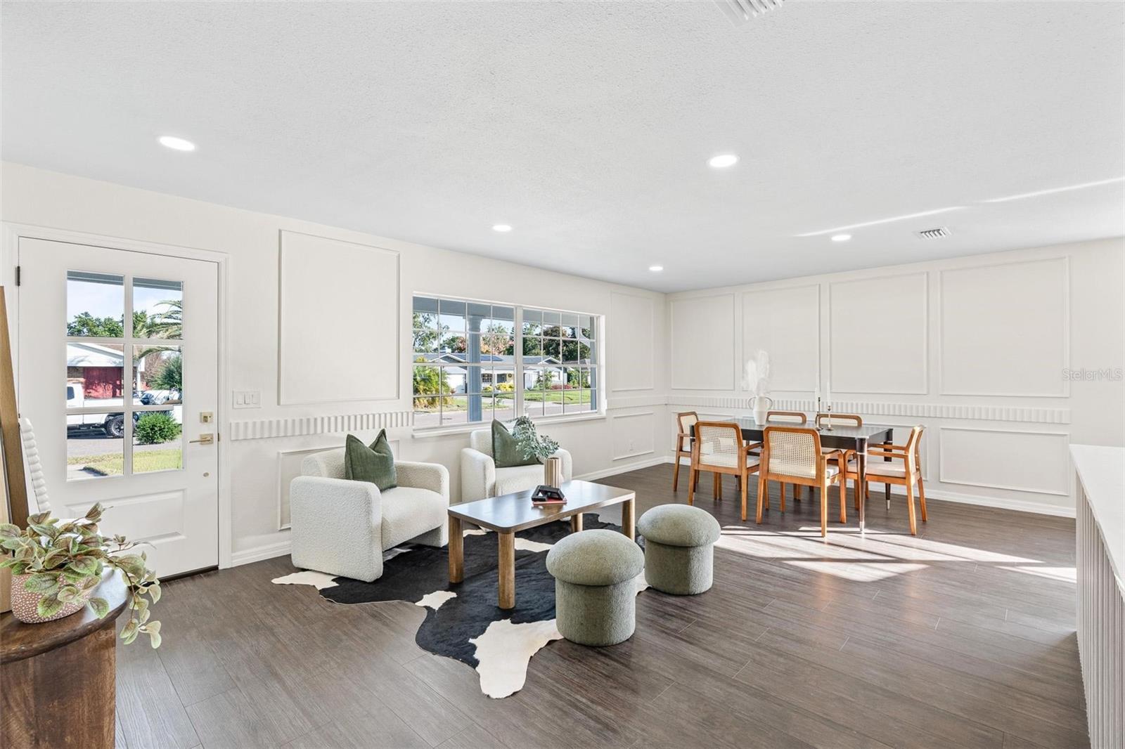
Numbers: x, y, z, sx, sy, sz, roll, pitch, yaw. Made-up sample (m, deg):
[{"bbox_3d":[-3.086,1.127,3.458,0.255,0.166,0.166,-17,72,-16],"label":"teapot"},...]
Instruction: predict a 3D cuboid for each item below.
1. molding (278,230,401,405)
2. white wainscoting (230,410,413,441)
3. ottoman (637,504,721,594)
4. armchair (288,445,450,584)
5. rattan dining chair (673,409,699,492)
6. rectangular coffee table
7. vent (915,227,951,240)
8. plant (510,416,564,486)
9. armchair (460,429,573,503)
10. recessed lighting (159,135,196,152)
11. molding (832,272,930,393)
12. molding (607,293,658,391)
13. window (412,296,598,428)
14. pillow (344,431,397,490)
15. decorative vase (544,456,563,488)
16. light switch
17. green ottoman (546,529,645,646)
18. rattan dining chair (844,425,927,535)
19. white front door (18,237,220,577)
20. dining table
[{"bbox_3d":[-1.703,-0.409,3.923,0.020,1.265,0.935,0,0,44],"label":"molding"},{"bbox_3d":[-1.762,0.388,3.860,0.020,0.122,1.355,0,0,44],"label":"white wainscoting"},{"bbox_3d":[0.732,1.062,3.143,0.505,0.475,0.505,0,0,-1],"label":"ottoman"},{"bbox_3d":[-1.370,0.928,3.618,0.760,0.755,0.760,0,0,25],"label":"armchair"},{"bbox_3d":[1.622,0.867,5.549,0.570,0.855,0.570,0,0,44],"label":"rattan dining chair"},{"bbox_3d":[-0.100,1.081,3.389,0.620,0.440,1.200,0,0,44],"label":"rectangular coffee table"},{"bbox_3d":[3.061,-1.155,4.128,0.200,0.020,0.310,0,0,44],"label":"vent"},{"bbox_3d":[-0.198,0.585,3.761,0.400,0.549,0.320,0,0,0],"label":"plant"},{"bbox_3d":[-0.436,0.924,4.617,0.760,0.755,0.760,0,0,-29],"label":"armchair"},{"bbox_3d":[-1.922,-1.142,2.499,0.160,0.025,0.160,0,0,44],"label":"recessed lighting"},{"bbox_3d":[3.440,-0.425,5.487,0.940,1.280,0.025,0,0,44],"label":"molding"},{"bbox_3d":[0.962,-0.421,6.697,0.025,1.280,0.950,0,0,44],"label":"molding"},{"bbox_3d":[-0.441,-0.108,5.381,0.110,1.220,2.650,0,0,44],"label":"window"},{"bbox_3d":[-1.399,0.646,3.664,0.160,0.450,0.430,-15,-6,24],"label":"pillow"},{"bbox_3d":[-0.067,0.748,3.721,0.120,0.230,0.120,0,0,44],"label":"decorative vase"},{"bbox_3d":[-2.183,0.173,3.463,0.013,0.122,0.170,0,0,44],"label":"light switch"},{"bbox_3d":[0.171,1.064,2.594,0.510,0.480,0.510,0,0,0],"label":"green ottoman"},{"bbox_3d":[2.833,0.869,4.406,0.570,0.850,0.570,0,0,44],"label":"rattan dining chair"},{"bbox_3d":[-2.610,0.270,3.016,0.045,2.030,0.910,0,0,44],"label":"white front door"},{"bbox_3d":[2.243,0.907,4.969,1.620,0.775,0.990,0,0,44],"label":"dining table"}]

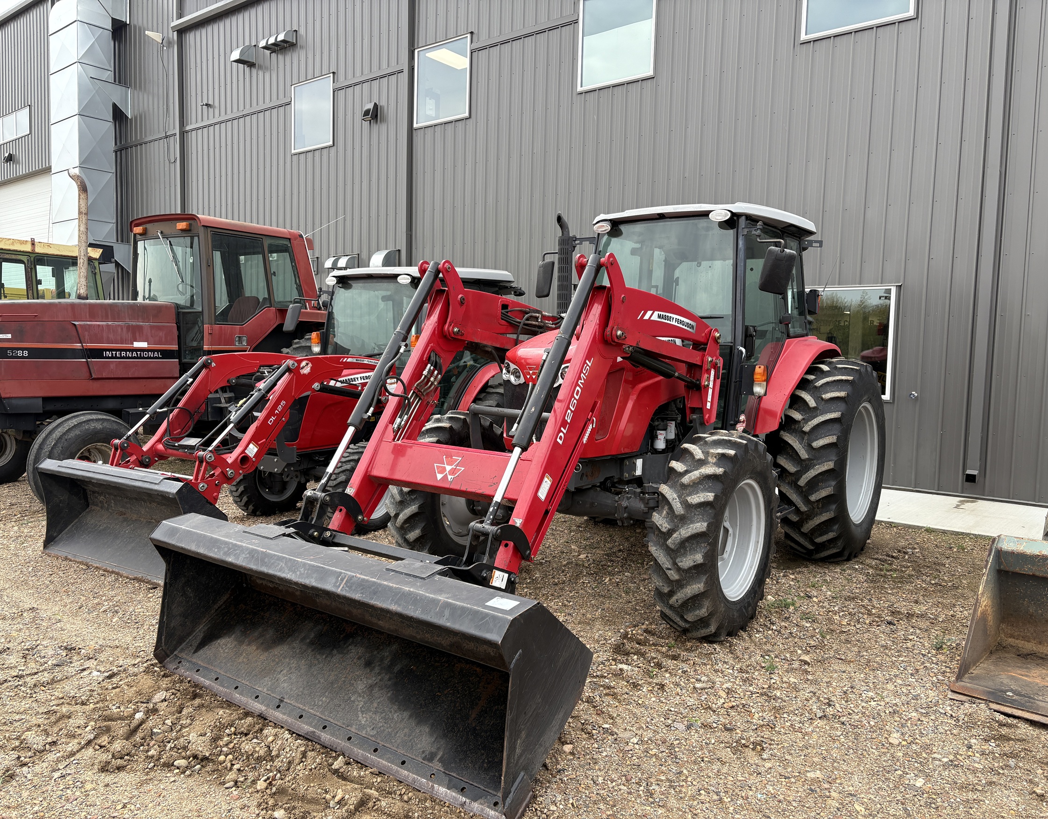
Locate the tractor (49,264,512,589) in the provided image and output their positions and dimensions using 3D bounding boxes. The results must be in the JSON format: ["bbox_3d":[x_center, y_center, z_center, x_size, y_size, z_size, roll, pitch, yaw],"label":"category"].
[{"bbox_3d":[-1.643,-0.171,7.263,1.694,2.305,4.423,4,5,32],"label":"tractor"}]

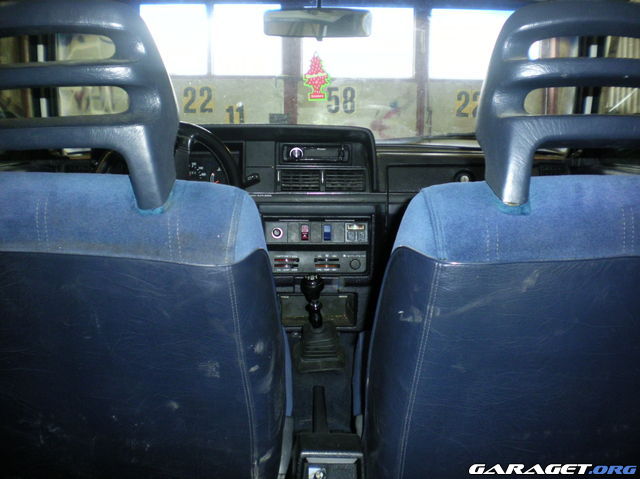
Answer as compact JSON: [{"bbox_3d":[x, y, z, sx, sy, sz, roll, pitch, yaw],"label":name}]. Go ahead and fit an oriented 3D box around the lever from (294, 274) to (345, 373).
[{"bbox_3d":[-0.002,0.172,1.420,0.107,0.210,0.140,1,11,0],"label":"lever"}]

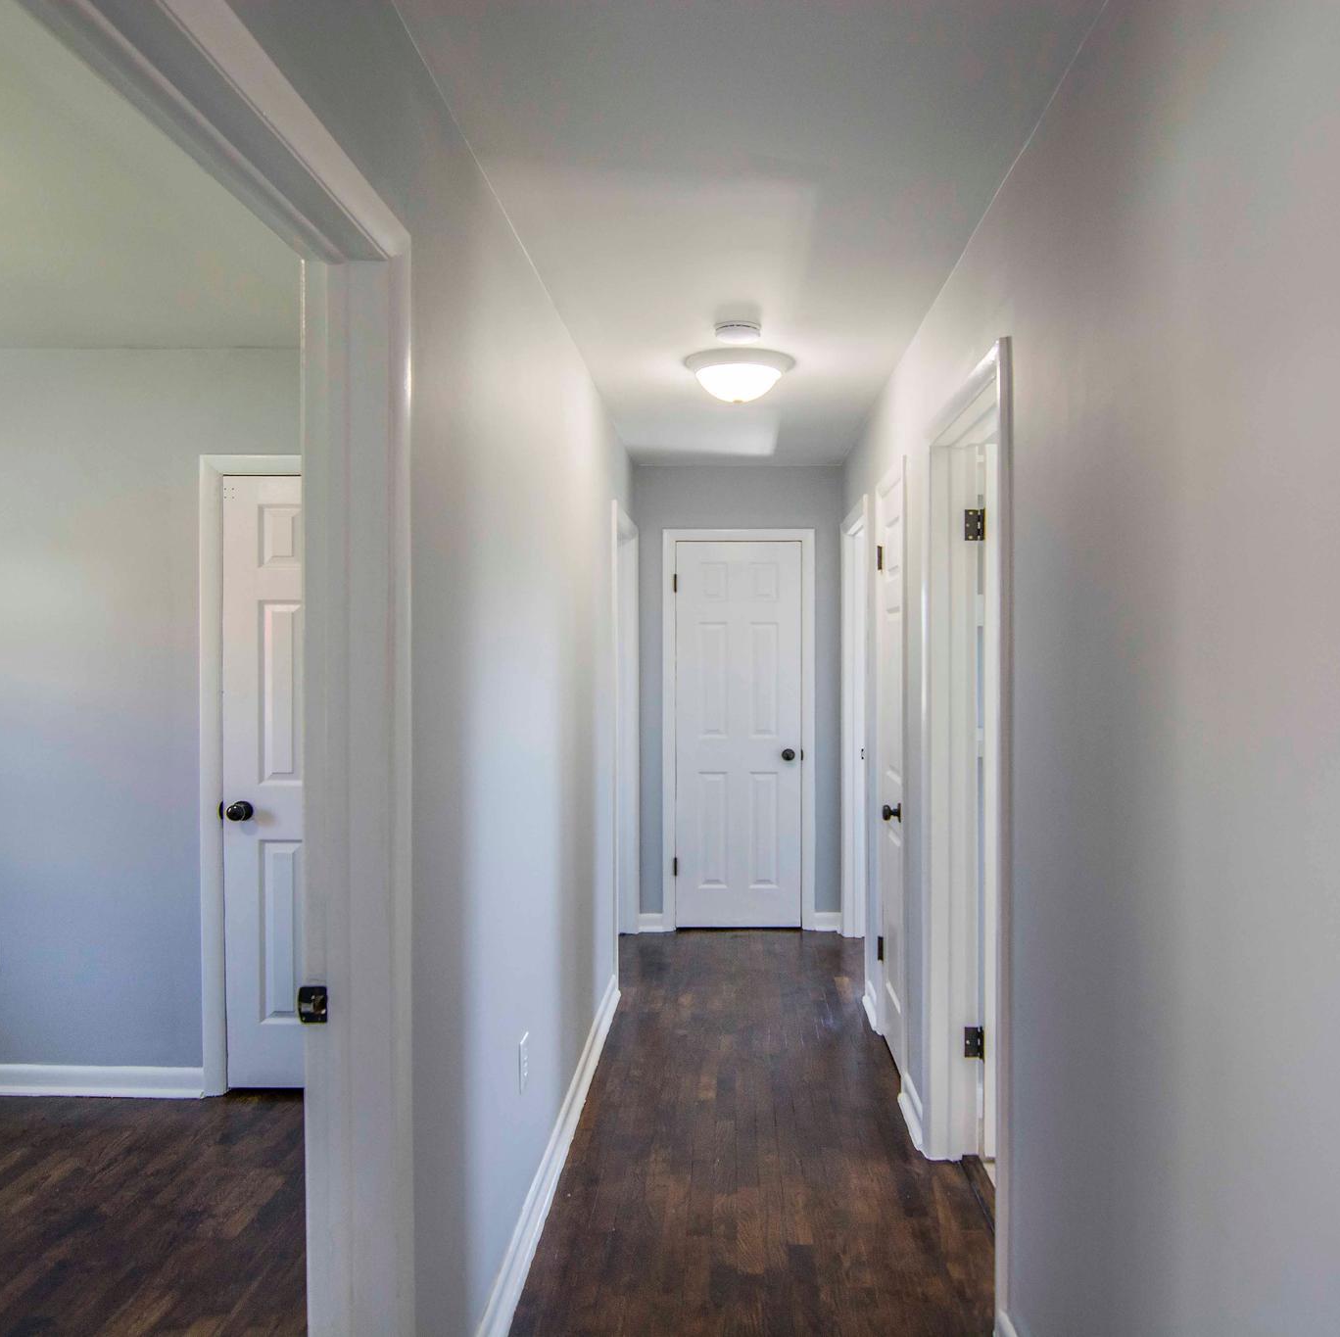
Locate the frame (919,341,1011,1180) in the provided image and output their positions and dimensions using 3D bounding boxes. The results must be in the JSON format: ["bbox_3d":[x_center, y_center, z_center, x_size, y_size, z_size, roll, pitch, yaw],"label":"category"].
[{"bbox_3d":[0.778,0.365,2.212,0.150,2.106,0.735,0,1,4],"label":"frame"}]

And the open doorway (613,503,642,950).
[{"bbox_3d":[-0.257,0.335,4.238,0.130,2.106,0.795,0,1,4],"label":"open doorway"}]

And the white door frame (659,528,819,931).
[{"bbox_3d":[0.365,0.329,4.715,0.803,2.106,0.110,0,1,4],"label":"white door frame"}]

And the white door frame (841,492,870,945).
[{"bbox_3d":[0.907,0.338,4.115,0.130,2.106,0.860,0,1,4],"label":"white door frame"}]

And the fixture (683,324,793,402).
[{"bbox_3d":[0.231,-0.962,2.938,0.372,0.150,0.372,0,1,4],"label":"fixture"}]

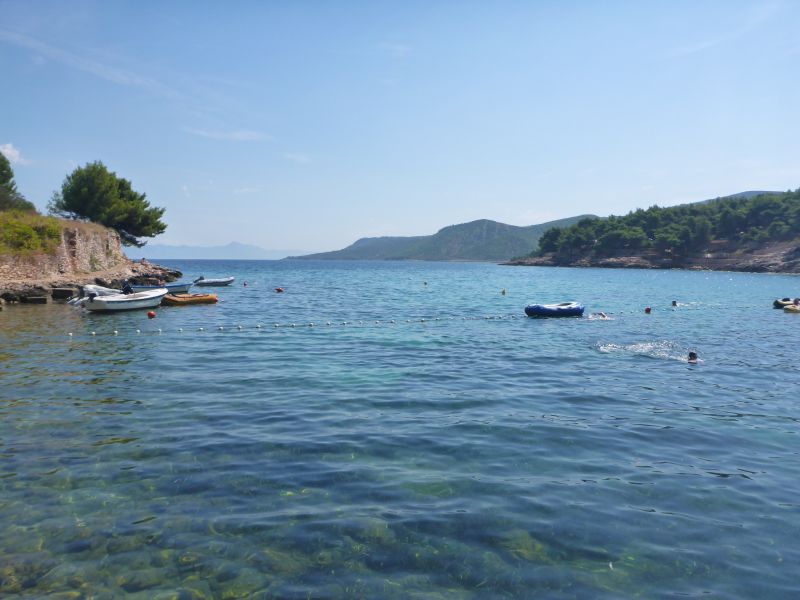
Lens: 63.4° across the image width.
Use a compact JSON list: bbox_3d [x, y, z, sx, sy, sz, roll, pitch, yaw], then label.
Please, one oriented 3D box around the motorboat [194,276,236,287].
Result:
[{"bbox_3d":[-16.111,-1.632,56.430,3.300,0.850,1.500,-2,4,-35],"label":"motorboat"}]

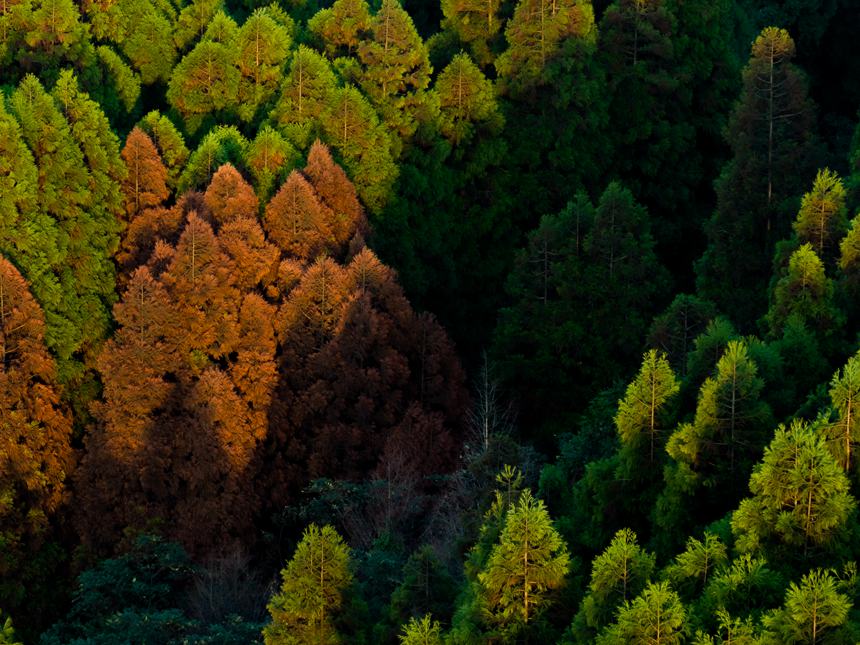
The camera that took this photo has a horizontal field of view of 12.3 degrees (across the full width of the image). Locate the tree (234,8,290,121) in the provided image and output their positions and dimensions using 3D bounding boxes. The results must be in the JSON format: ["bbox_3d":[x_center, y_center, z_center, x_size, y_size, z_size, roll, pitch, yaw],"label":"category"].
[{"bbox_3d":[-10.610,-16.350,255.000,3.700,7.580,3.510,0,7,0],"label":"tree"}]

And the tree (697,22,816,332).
[{"bbox_3d":[18.420,-8.160,225.000,6.860,16.990,6.520,0,7,0],"label":"tree"}]

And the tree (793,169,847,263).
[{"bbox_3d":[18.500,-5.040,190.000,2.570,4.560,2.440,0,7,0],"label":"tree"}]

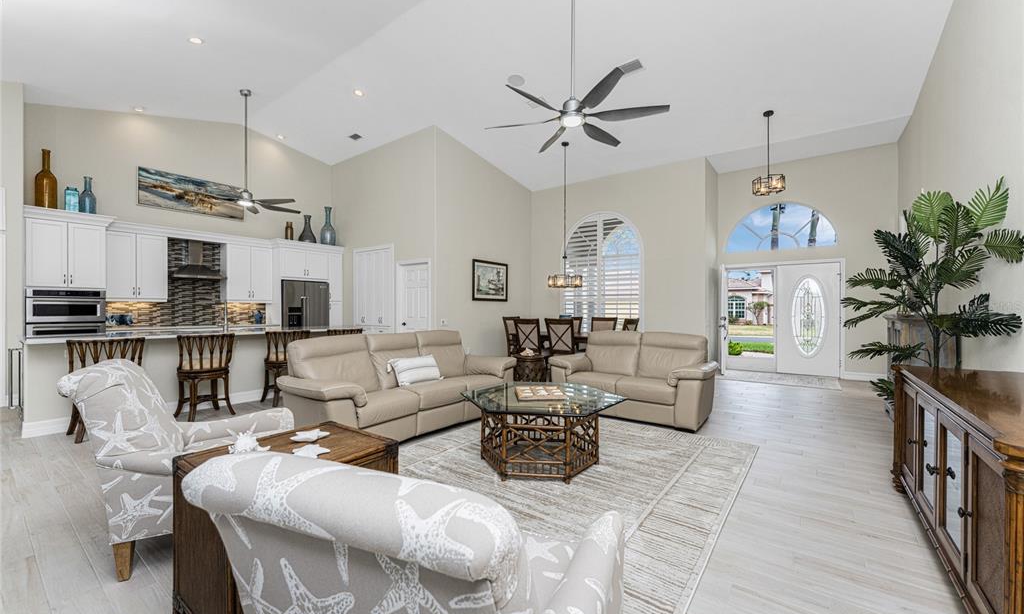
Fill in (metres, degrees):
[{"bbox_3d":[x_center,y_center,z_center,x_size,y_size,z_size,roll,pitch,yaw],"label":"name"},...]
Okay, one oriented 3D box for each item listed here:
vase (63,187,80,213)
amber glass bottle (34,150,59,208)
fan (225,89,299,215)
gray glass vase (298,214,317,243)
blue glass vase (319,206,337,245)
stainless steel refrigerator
[{"bbox_3d":[-6.262,-1.500,5.670,0.145,0.370,0.145,0,0,37],"label":"vase"},{"bbox_3d":[-6.353,-1.735,5.435,0.198,0.837,0.198,0,0,37],"label":"amber glass bottle"},{"bbox_3d":[-4.002,-2.396,6.000,1.550,1.770,1.550,0,0,37],"label":"fan"},{"bbox_3d":[-4.106,-1.567,8.000,0.360,0.575,0.360,0,0,37],"label":"gray glass vase"},{"bbox_3d":[-3.970,-1.732,8.599,0.295,0.866,0.295,0,0,37],"label":"blue glass vase"},{"bbox_3d":[-4.223,0.375,7.917,0.700,1.780,0.910,0,0,37],"label":"stainless steel refrigerator"}]

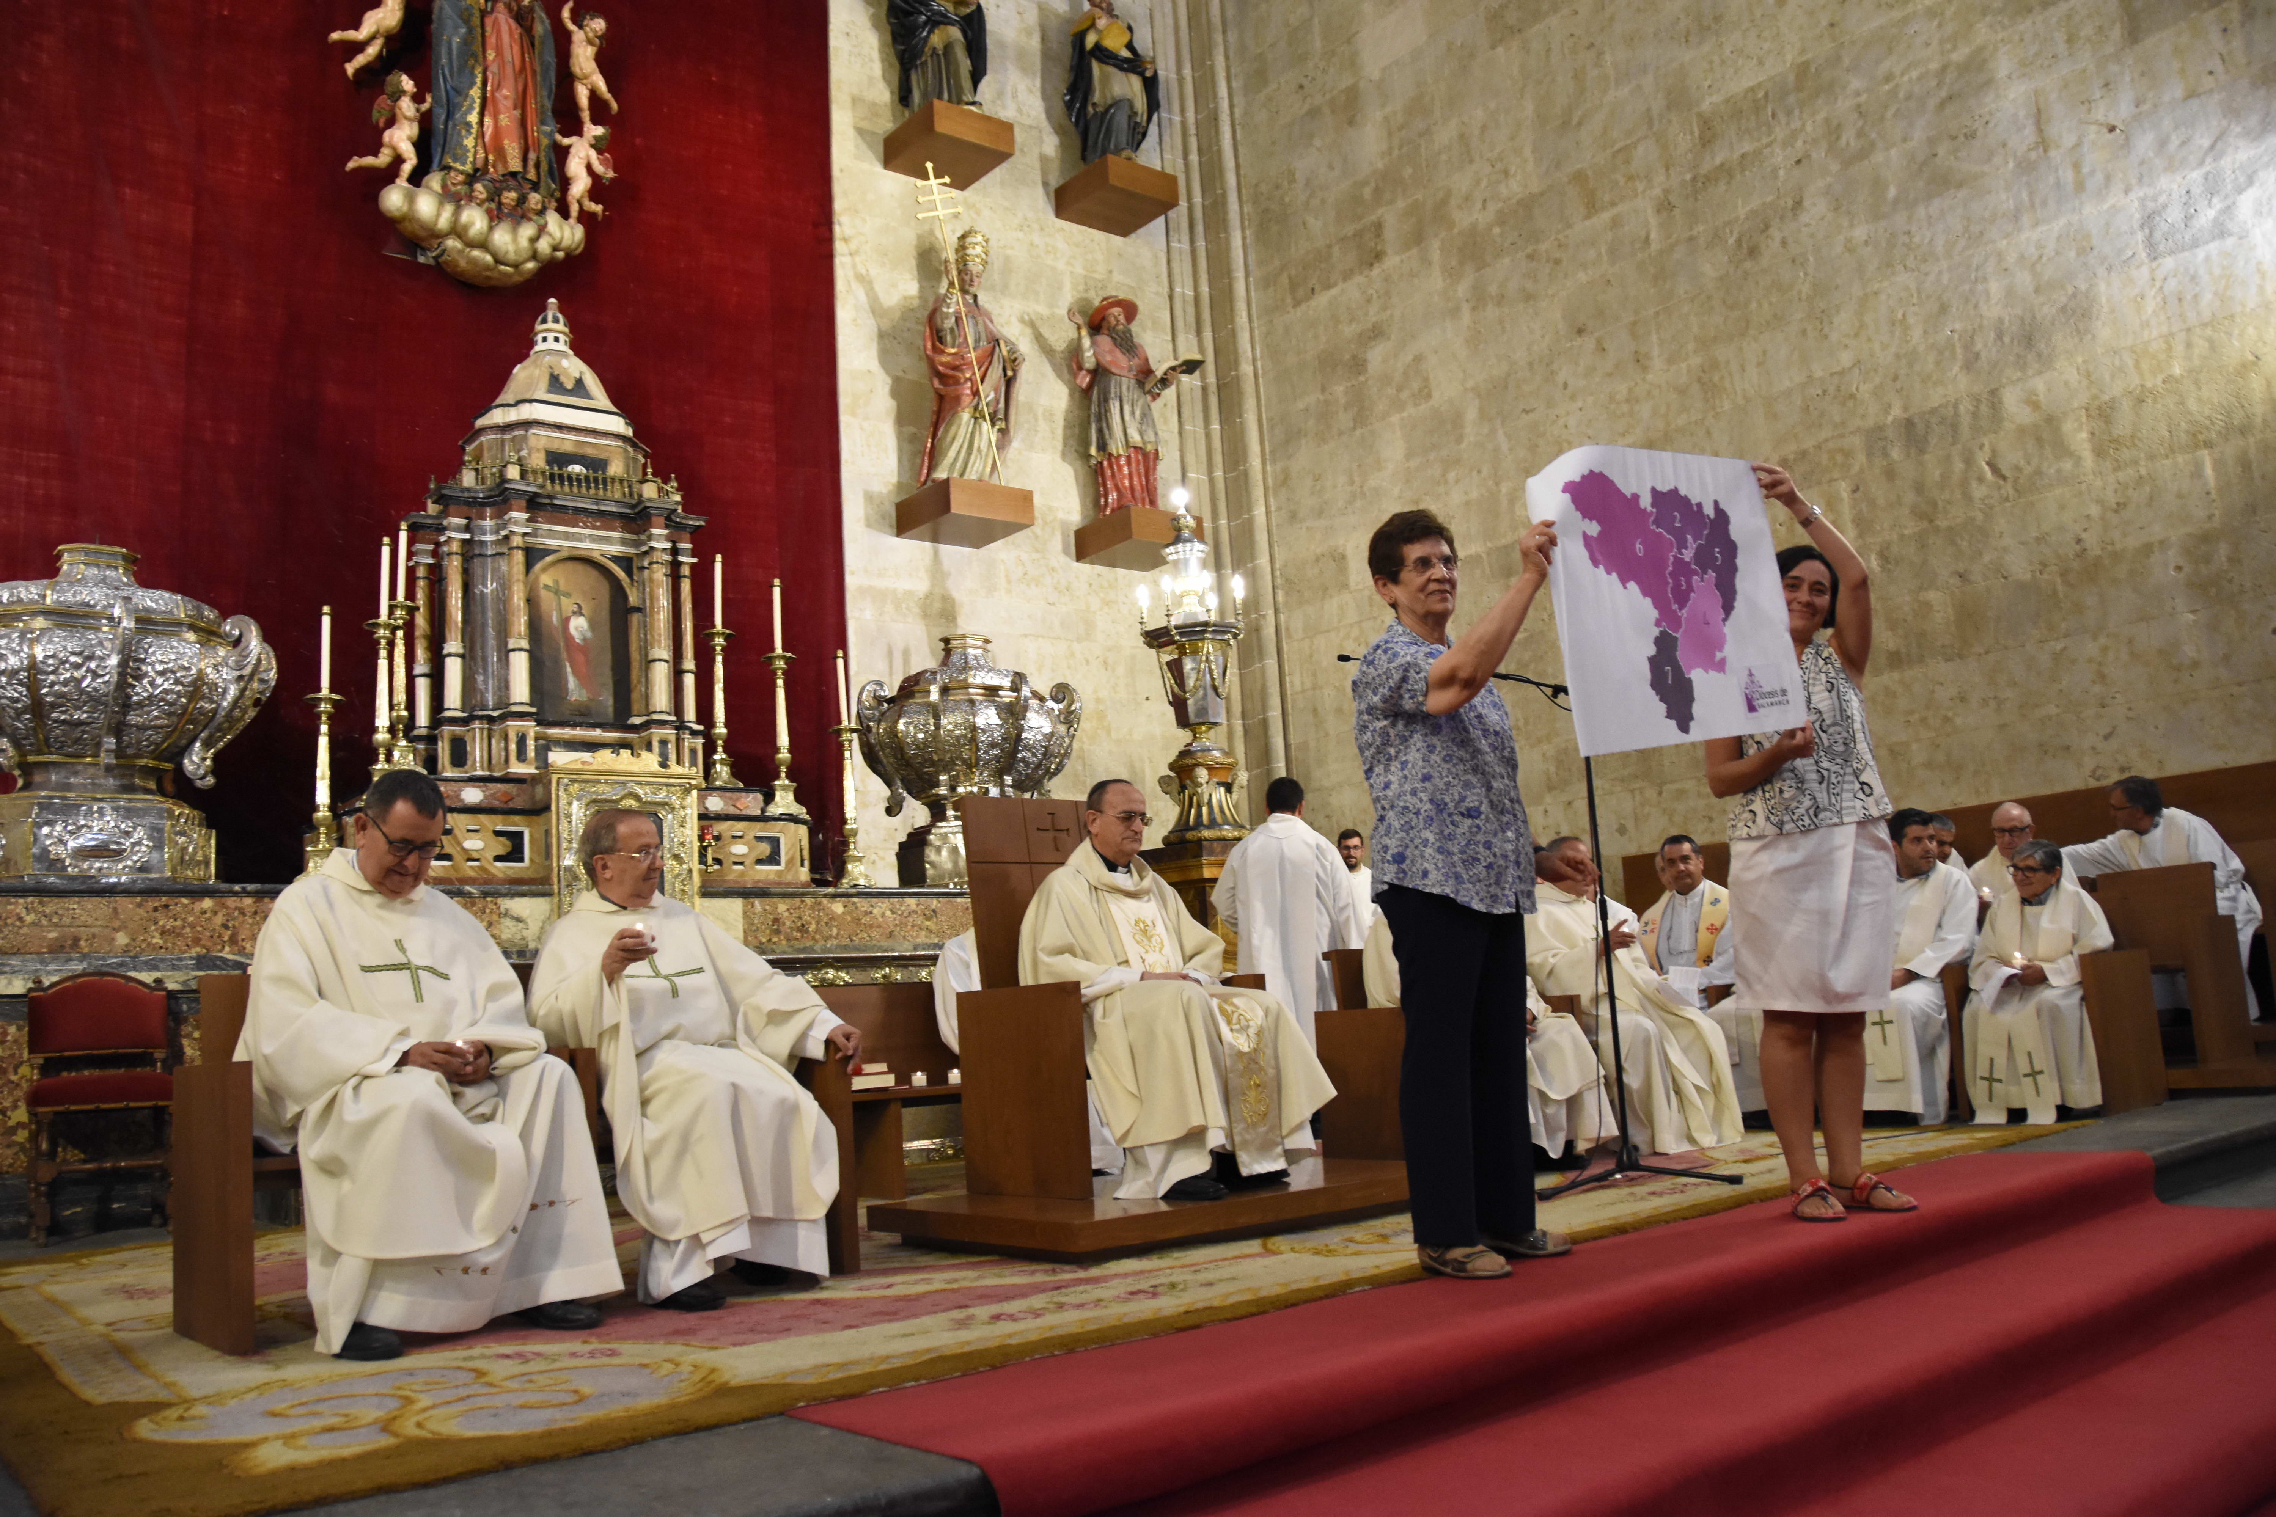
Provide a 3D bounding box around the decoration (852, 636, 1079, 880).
[{"bbox_3d":[-1.020,0.024,10.512,1.320,1.600,1.320,-4,-9,-1],"label":"decoration"}]

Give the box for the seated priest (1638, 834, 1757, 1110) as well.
[{"bbox_3d":[2.392,0.930,7.526,0.662,1.242,0.835,-11,-11,41],"label":"seated priest"}]

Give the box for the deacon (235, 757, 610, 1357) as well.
[{"bbox_3d":[-1.575,0.609,3.747,0.720,1.230,0.820,3,-11,-39],"label":"deacon"}]

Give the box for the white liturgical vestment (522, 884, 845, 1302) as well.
[{"bbox_3d":[-1.169,0.775,4.299,0.753,1.018,0.794,2,-10,-34],"label":"white liturgical vestment"}]

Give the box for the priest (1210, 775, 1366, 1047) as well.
[{"bbox_3d":[0.705,0.849,7.594,0.631,1.649,0.458,-3,-9,-8],"label":"priest"}]

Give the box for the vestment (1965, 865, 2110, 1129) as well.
[{"bbox_3d":[3.372,0.780,6.409,0.600,1.090,0.780,-12,-12,43],"label":"vestment"}]

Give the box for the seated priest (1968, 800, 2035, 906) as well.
[{"bbox_3d":[3.934,0.814,7.613,0.750,1.220,0.600,3,-11,-39],"label":"seated priest"}]

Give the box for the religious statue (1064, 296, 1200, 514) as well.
[{"bbox_3d":[-0.021,-2.459,12.133,0.600,1.600,0.620,3,-11,-39],"label":"religious statue"}]

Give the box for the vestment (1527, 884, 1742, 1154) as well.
[{"bbox_3d":[1.746,0.921,6.364,0.712,0.987,0.835,2,-10,-34],"label":"vestment"}]

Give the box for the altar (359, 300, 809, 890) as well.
[{"bbox_3d":[-3.130,-0.877,9.191,2.350,3.250,0.950,3,-11,-39],"label":"altar"}]

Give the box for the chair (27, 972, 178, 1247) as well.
[{"bbox_3d":[-4.088,1.356,6.777,0.509,1.048,0.509,3,-11,-38],"label":"chair"}]

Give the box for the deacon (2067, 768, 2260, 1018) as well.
[{"bbox_3d":[4.346,0.703,7.344,0.750,1.200,0.700,0,-10,-22],"label":"deacon"}]

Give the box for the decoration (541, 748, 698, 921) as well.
[{"bbox_3d":[-2.627,0.484,8.787,0.774,1.059,0.204,3,-11,-38],"label":"decoration"}]

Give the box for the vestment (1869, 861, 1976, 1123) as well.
[{"bbox_3d":[3.050,0.879,6.806,0.750,1.020,0.620,3,-11,-39],"label":"vestment"}]

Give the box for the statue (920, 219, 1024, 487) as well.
[{"bbox_3d":[-1.155,-2.595,11.349,0.580,1.780,0.460,3,-11,-39],"label":"statue"}]

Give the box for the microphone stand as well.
[{"bbox_3d":[1.133,0.493,5.128,1.050,1.540,0.580,-7,-9,20],"label":"microphone stand"}]

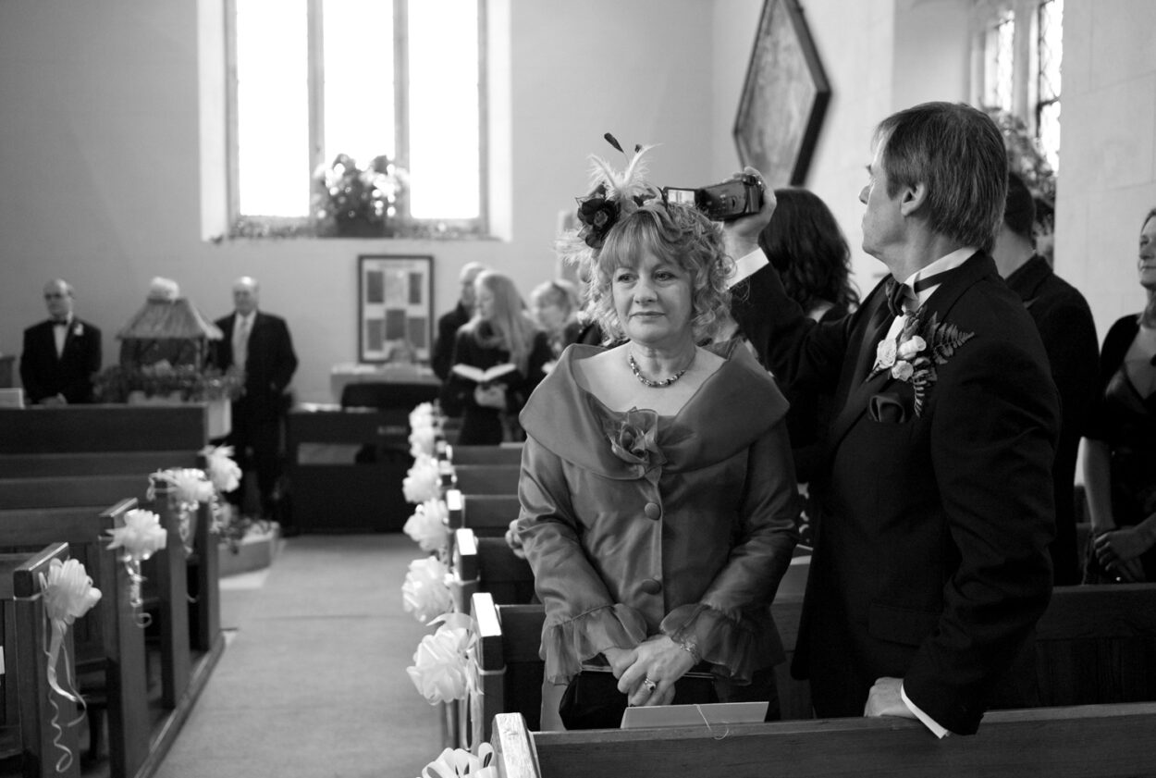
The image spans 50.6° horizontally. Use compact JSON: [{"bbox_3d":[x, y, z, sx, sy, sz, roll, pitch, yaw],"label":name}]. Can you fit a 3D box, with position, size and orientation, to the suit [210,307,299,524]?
[{"bbox_3d":[-2.291,0.179,8.636,0.580,1.452,0.320,0,4,2],"label":"suit"}]

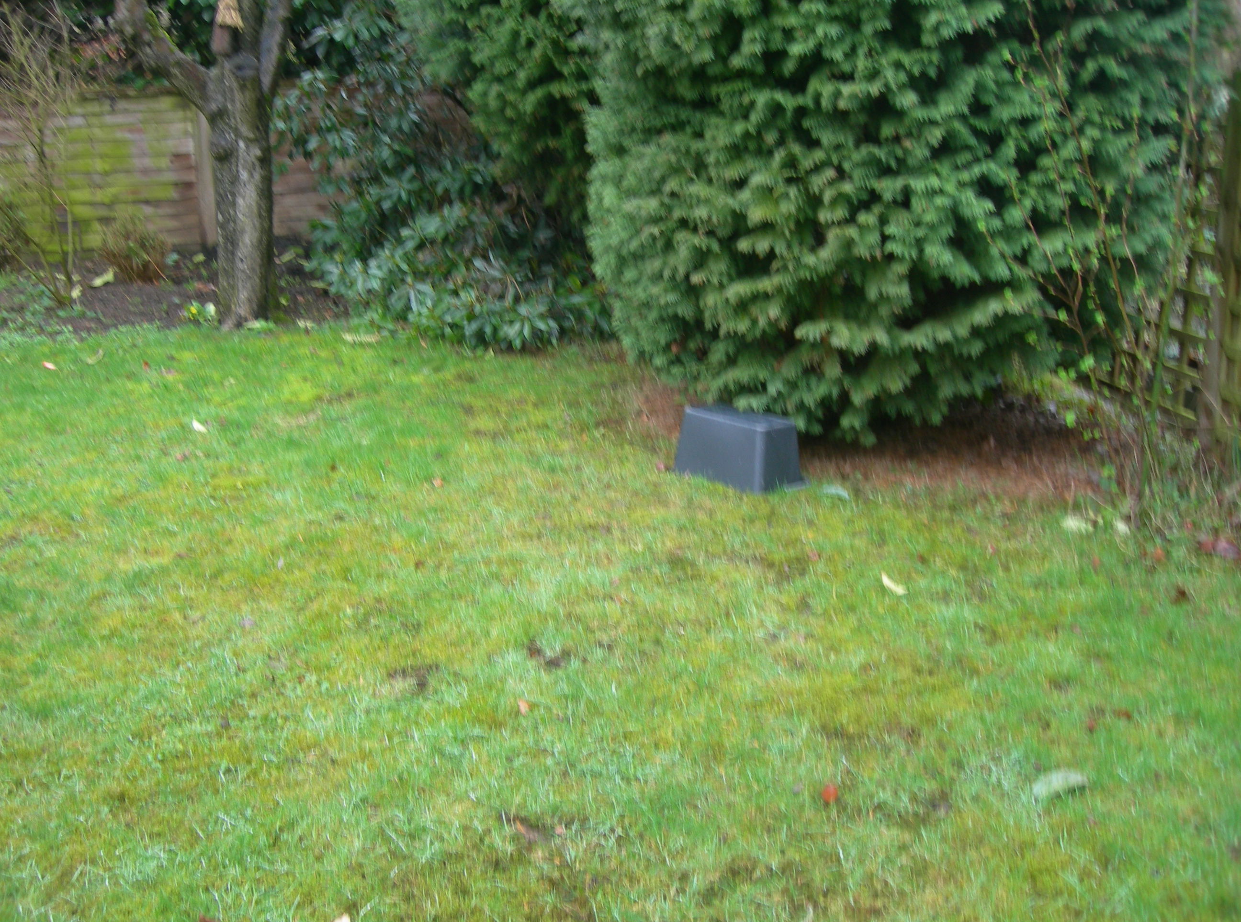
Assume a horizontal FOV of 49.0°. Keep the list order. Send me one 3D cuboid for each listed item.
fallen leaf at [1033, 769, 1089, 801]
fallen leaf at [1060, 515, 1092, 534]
[{"bbox_3d":[0.876,0.645,2.713,0.118,0.028,0.045,-7,18,-24],"label":"fallen leaf"},{"bbox_3d":[1.418,0.198,4.241,0.100,0.030,0.055,3,17,11],"label":"fallen leaf"}]

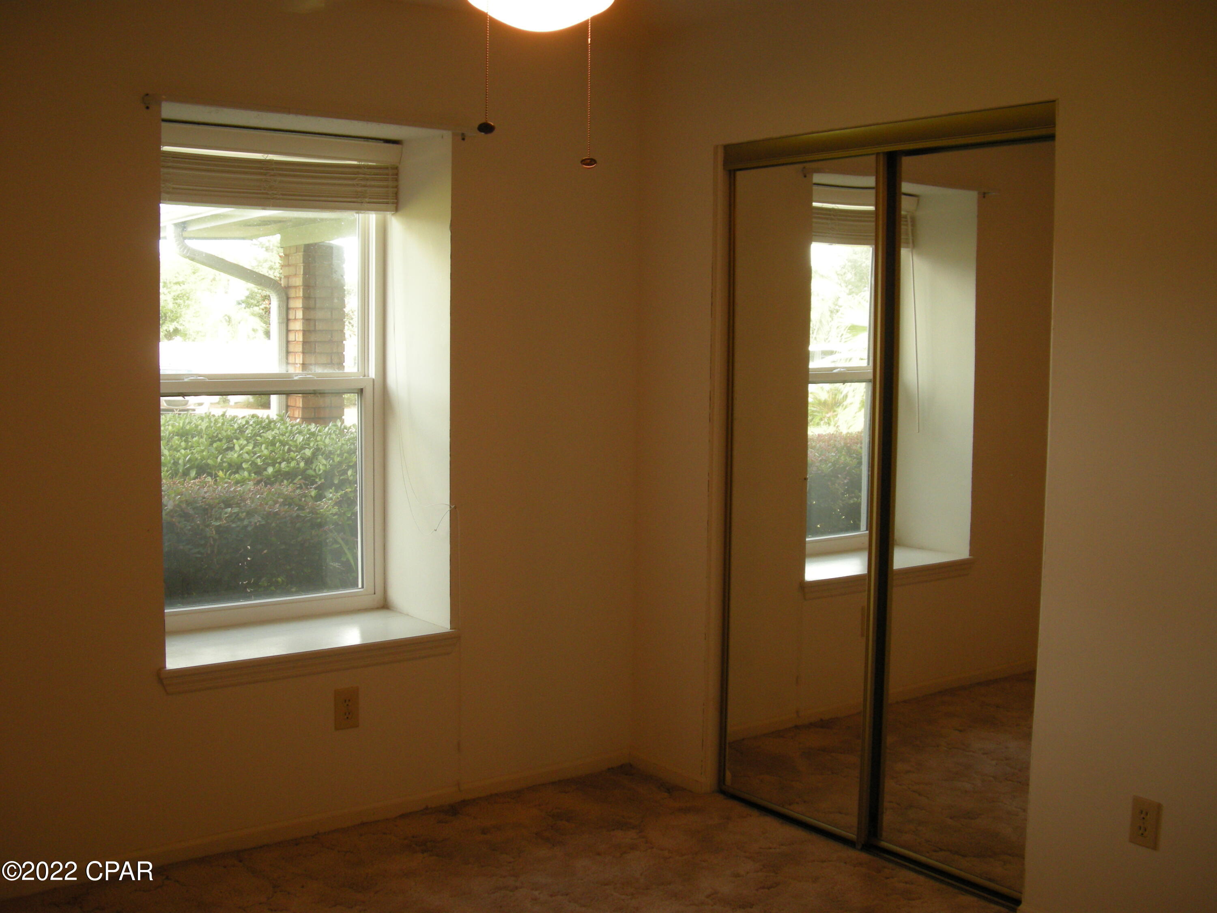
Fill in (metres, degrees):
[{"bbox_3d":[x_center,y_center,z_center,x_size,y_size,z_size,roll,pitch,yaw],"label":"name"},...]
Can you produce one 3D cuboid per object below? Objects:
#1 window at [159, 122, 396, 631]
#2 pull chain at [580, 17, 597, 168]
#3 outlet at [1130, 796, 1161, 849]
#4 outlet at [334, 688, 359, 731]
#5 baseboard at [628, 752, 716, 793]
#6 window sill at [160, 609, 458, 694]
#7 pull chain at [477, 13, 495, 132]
[{"bbox_3d":[-1.093,-0.232,4.004,0.890,1.510,0.100,-3,7,-37],"label":"window"},{"bbox_3d":[-0.034,-0.638,2.270,0.028,0.275,0.028,1,5,0],"label":"pull chain"},{"bbox_3d":[1.194,0.816,2.894,0.010,0.115,0.071,-3,7,-37],"label":"outlet"},{"bbox_3d":[-0.758,0.733,3.780,0.077,0.122,0.009,-3,7,-37],"label":"outlet"},{"bbox_3d":[0.201,1.034,4.287,0.014,0.052,0.430,-3,7,-37],"label":"baseboard"},{"bbox_3d":[-0.954,0.568,3.866,0.945,0.075,0.456,-3,7,-37],"label":"window sill"},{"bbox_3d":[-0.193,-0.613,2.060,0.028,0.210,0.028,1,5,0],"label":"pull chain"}]

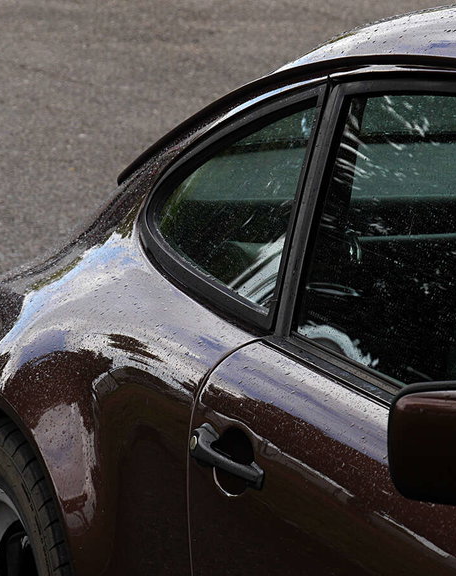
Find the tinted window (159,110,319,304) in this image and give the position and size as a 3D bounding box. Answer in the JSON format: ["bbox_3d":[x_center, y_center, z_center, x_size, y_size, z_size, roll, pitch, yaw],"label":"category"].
[{"bbox_3d":[0.010,-0.141,3.877,0.040,0.285,0.524,17,3,-22],"label":"tinted window"}]

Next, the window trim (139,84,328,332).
[{"bbox_3d":[0.003,-0.139,3.891,0.060,0.335,0.619,17,3,-22],"label":"window trim"}]

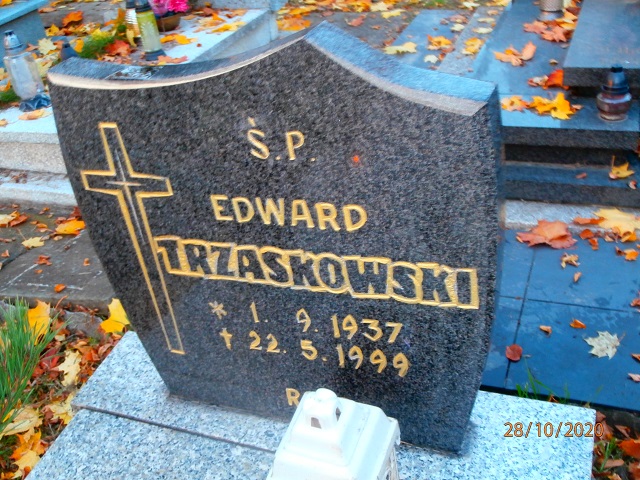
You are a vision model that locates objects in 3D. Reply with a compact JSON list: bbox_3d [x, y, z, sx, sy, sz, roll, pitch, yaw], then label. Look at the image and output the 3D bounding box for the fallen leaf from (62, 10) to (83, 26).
[{"bbox_3d":[-1.433,-1.283,4.068,0.116,0.050,0.120,-17,33,-14],"label":"fallen leaf"}]

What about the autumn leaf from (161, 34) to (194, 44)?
[{"bbox_3d":[-0.711,-0.997,3.489,0.196,0.020,0.093,7,37,24],"label":"autumn leaf"}]

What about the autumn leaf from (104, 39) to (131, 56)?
[{"bbox_3d":[-1.024,-0.972,3.538,0.126,0.050,0.128,-17,34,-11],"label":"autumn leaf"}]

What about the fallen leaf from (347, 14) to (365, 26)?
[{"bbox_3d":[0.203,-1.266,4.046,0.104,0.030,0.134,-7,34,5],"label":"fallen leaf"}]

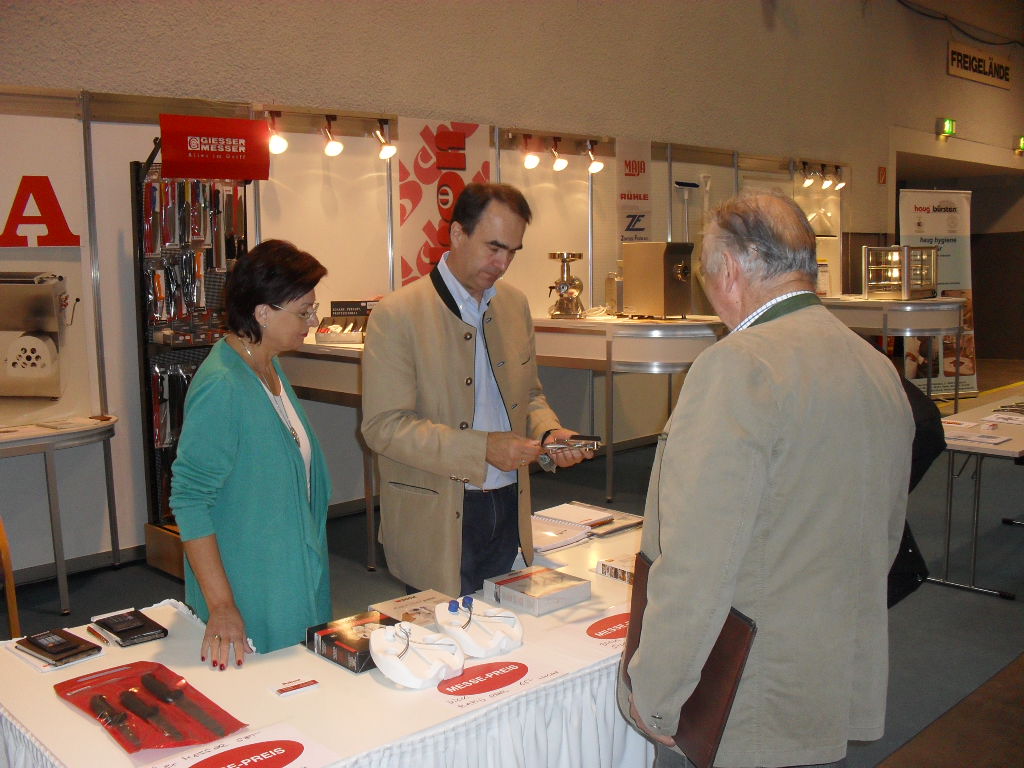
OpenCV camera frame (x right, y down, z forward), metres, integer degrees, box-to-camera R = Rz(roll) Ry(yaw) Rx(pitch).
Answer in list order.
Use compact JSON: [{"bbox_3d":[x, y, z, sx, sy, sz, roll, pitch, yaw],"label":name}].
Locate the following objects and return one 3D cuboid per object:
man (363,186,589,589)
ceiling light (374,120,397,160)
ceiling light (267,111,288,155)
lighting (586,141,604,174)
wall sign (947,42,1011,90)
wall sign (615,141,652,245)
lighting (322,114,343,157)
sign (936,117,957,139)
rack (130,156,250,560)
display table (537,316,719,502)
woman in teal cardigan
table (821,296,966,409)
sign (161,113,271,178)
[{"bbox_3d":[-0.077,0.400,2.694,0.600,1.820,0.480,-7,9,-40],"label":"man"},{"bbox_3d":[-0.785,-1.526,6.450,0.100,0.230,0.140,-8,10,-43],"label":"ceiling light"},{"bbox_3d":[-1.379,-1.479,6.088,0.101,0.252,0.121,-8,10,-42],"label":"ceiling light"},{"bbox_3d":[0.642,-1.740,7.956,0.101,0.252,0.121,-8,10,-42],"label":"lighting"},{"bbox_3d":[5.931,-4.006,13.091,1.938,0.385,0.050,-8,10,-43],"label":"wall sign"},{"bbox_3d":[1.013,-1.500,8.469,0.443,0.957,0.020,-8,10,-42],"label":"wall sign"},{"bbox_3d":[-1.071,-1.480,6.178,0.100,0.230,0.140,-8,10,-43],"label":"lighting"},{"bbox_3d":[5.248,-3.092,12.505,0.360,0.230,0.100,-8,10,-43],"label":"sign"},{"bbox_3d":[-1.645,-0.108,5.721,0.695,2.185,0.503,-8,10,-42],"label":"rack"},{"bbox_3d":[0.860,0.122,7.391,1.057,1.208,1.510,-8,10,-42],"label":"display table"},{"bbox_3d":[-0.557,0.523,2.334,0.370,1.680,0.470,5,9,38],"label":"woman in teal cardigan"},{"bbox_3d":[3.631,-0.261,10.047,1.057,1.188,1.510,-8,10,-42],"label":"table"},{"bbox_3d":[-1.561,-1.241,5.470,0.615,0.320,0.120,-8,10,-43],"label":"sign"}]

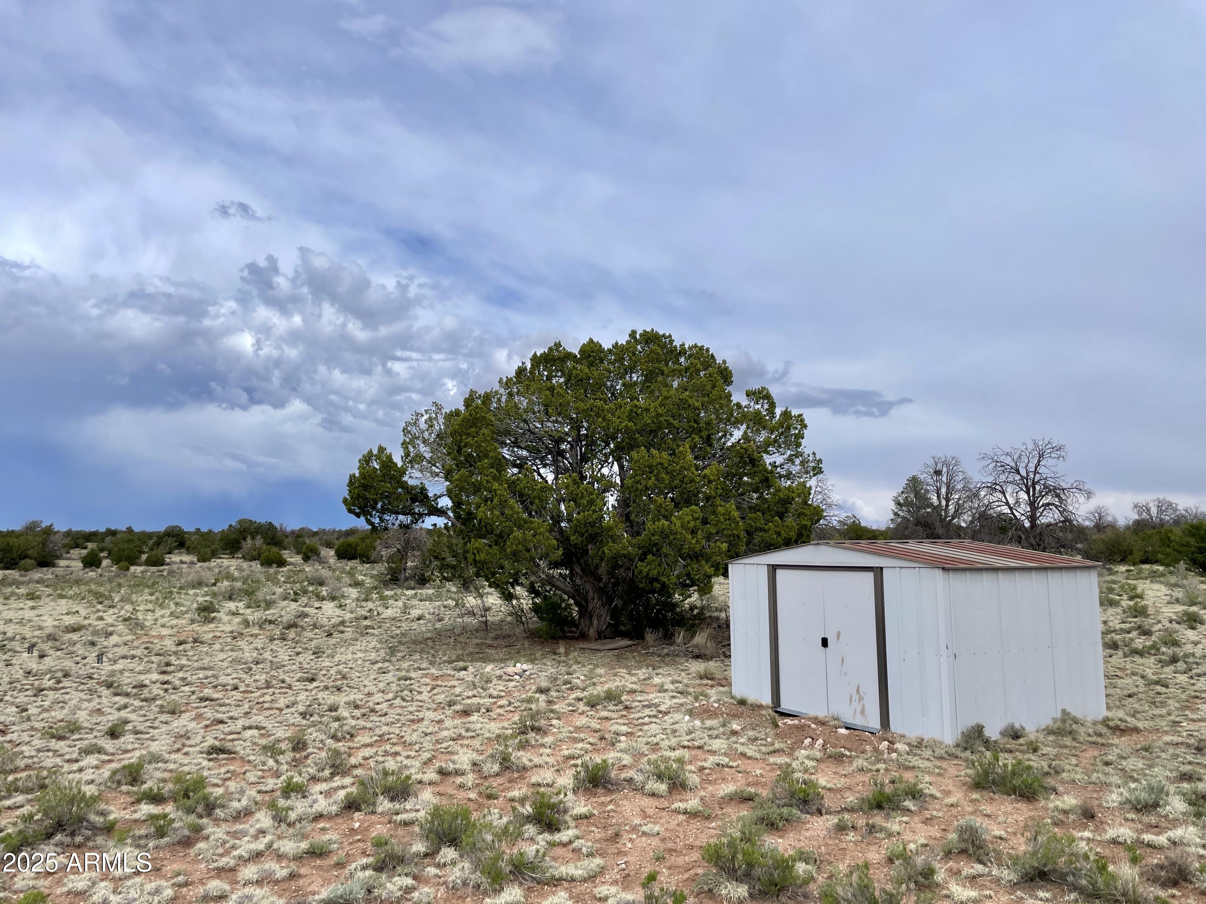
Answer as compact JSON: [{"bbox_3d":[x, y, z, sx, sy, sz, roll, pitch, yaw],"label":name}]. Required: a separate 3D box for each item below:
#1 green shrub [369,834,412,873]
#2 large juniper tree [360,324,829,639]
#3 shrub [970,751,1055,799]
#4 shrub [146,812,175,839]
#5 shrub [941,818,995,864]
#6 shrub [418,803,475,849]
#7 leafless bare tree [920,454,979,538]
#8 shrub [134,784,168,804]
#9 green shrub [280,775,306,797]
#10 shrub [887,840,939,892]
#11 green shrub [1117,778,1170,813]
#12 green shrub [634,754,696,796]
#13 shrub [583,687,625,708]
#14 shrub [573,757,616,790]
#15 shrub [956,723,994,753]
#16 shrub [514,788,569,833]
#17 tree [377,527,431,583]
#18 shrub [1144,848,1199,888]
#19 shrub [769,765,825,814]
[{"bbox_3d":[-1.112,2.092,4.750,0.216,0.161,0.188,1,-6,-13],"label":"green shrub"},{"bbox_3d":[-0.350,0.558,17.248,9.114,5.878,8.000,0,-6,-1],"label":"large juniper tree"},{"bbox_3d":[2.814,2.213,6.255,0.510,0.269,0.443,-3,-7,23],"label":"shrub"},{"bbox_3d":[-2.590,2.182,5.312,0.154,0.136,0.139,3,-7,-25],"label":"shrub"},{"bbox_3d":[1.976,2.099,4.922,0.291,0.199,0.262,-2,-6,21],"label":"shrub"},{"bbox_3d":[-0.893,2.123,5.184,0.311,0.224,0.296,1,-6,-9],"label":"shrub"},{"bbox_3d":[21.435,3.349,56.000,3.318,6.407,3.152,-2,-7,21],"label":"leafless bare tree"},{"bbox_3d":[-3.026,2.287,6.067,0.221,0.101,0.188,3,-7,-26],"label":"shrub"},{"bbox_3d":[-2.115,2.277,6.189,0.183,0.130,0.164,2,-6,-18],"label":"green shrub"},{"bbox_3d":[1.544,2.056,4.526,0.262,0.212,0.236,-2,-6,18],"label":"shrub"},{"bbox_3d":[3.507,2.218,5.883,0.283,0.178,0.245,-4,-7,30],"label":"green shrub"},{"bbox_3d":[0.434,2.249,6.348,0.455,0.228,0.387,0,-6,4],"label":"green shrub"},{"bbox_3d":[0.010,2.601,9.638,0.442,0.196,0.331,0,-6,0],"label":"shrub"},{"bbox_3d":[-0.057,2.272,6.426,0.307,0.202,0.261,0,-6,-1],"label":"shrub"},{"bbox_3d":[3.079,2.363,7.507,0.313,0.216,0.282,-2,-6,22],"label":"shrub"},{"bbox_3d":[-0.372,2.149,5.468,0.334,0.228,0.300,0,-6,-4],"label":"shrub"},{"bbox_3d":[-8.360,4.348,38.000,2.162,2.411,1.946,1,-6,-12],"label":"tree"},{"bbox_3d":[2.850,2.079,4.556,0.264,0.168,0.225,-4,-7,31],"label":"shrub"},{"bbox_3d":[1.254,2.171,5.869,0.359,0.272,0.323,-1,-6,12],"label":"shrub"}]

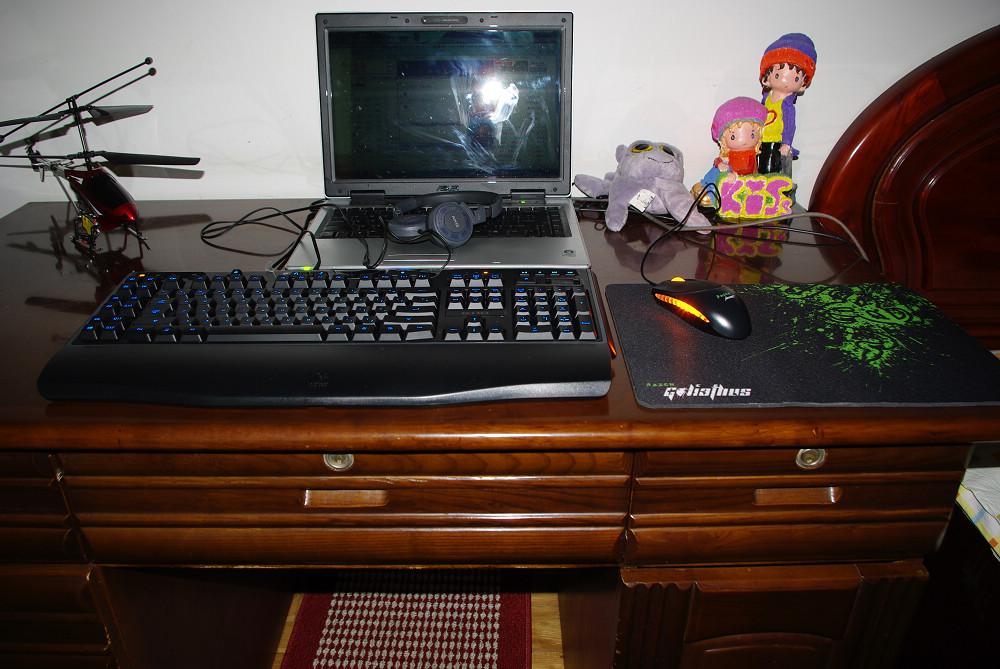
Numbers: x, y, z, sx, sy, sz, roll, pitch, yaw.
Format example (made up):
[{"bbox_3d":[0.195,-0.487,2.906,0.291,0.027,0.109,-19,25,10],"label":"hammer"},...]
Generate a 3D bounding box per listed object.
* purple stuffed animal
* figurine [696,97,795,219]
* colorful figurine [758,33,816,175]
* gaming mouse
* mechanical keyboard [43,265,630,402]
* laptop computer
[{"bbox_3d":[0.193,-0.209,1.029,0.152,0.109,0.148,-6,29,-10],"label":"purple stuffed animal"},{"bbox_3d":[0.340,-0.249,1.048,0.132,0.160,0.068,2,29,4],"label":"figurine"},{"bbox_3d":[0.386,-0.298,1.033,0.074,0.220,0.062,3,29,6],"label":"colorful figurine"},{"bbox_3d":[0.205,-0.036,0.777,0.064,0.039,0.128,-16,32,-26],"label":"gaming mouse"},{"bbox_3d":[-0.151,-0.009,0.730,0.498,0.043,0.222,-1,28,-1],"label":"mechanical keyboard"},{"bbox_3d":[-0.070,-0.237,0.916,0.337,0.267,0.312,0,28,0],"label":"laptop computer"}]

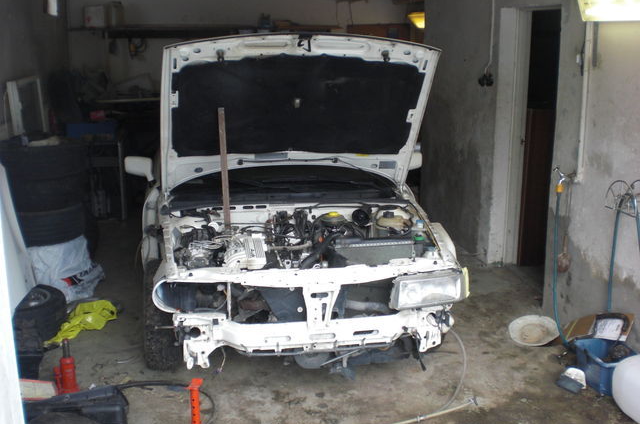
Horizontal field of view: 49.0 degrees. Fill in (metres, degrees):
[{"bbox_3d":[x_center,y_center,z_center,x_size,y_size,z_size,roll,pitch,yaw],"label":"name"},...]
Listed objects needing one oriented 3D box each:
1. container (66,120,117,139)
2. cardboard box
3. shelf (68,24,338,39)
[{"bbox_3d":[-2.356,-0.859,7.278,0.500,0.170,0.280,-3,13,-10],"label":"container"},{"bbox_3d":[-2.438,-2.123,7.630,0.240,0.250,0.230,-3,13,-10],"label":"cardboard box"},{"bbox_3d":[-1.261,-2.030,7.901,3.000,0.100,0.300,-3,13,-10],"label":"shelf"}]

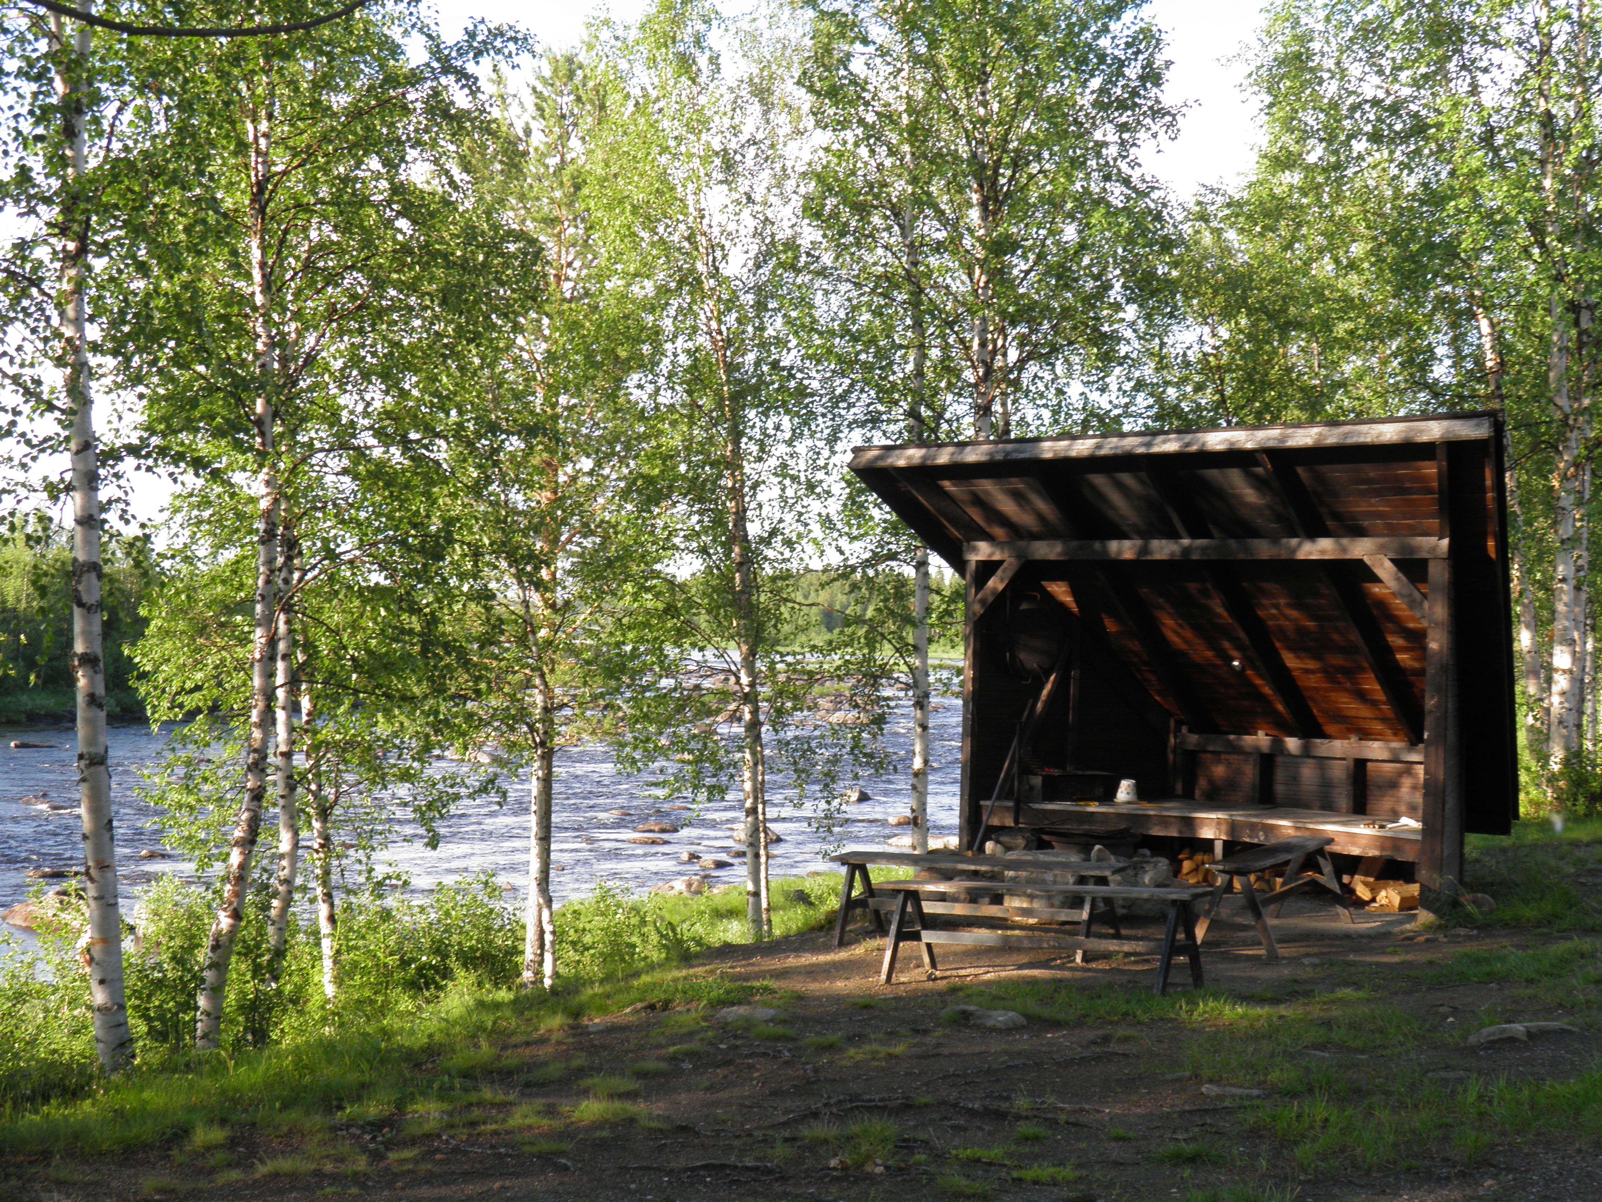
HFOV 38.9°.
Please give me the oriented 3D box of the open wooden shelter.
[{"bbox_3d":[3.092,0.433,15.826,4.700,2.980,3.250,1,-1,37],"label":"open wooden shelter"}]

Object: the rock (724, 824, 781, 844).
[{"bbox_3d":[-0.700,3.470,33.800,0.820,0.340,0.600,1,-1,3],"label":"rock"}]

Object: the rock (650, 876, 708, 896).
[{"bbox_3d":[-1.442,3.387,26.800,0.680,0.280,0.500,1,-1,3],"label":"rock"}]

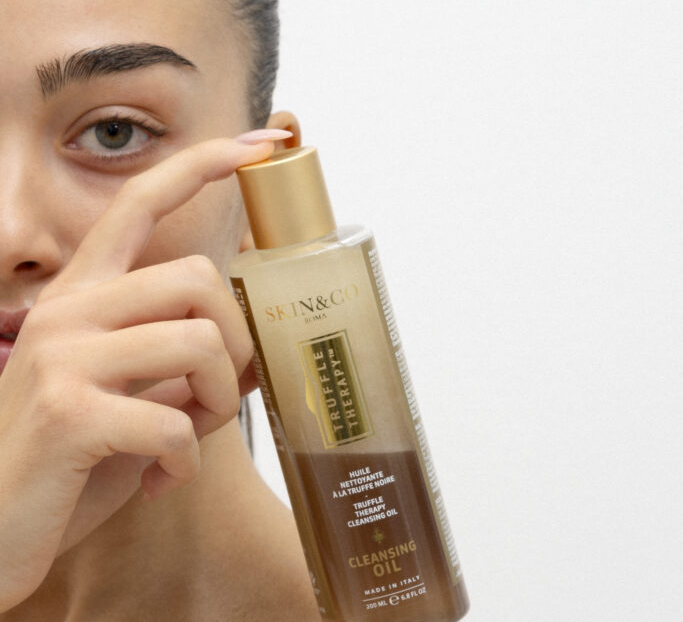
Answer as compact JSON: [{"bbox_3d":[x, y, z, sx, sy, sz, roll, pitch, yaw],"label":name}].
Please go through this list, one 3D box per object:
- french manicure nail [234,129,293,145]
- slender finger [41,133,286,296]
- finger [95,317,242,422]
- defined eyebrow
[{"bbox_3d":[-0.024,-0.054,0.748,0.018,0.005,0.010,-4,16,-10],"label":"french manicure nail"},{"bbox_3d":[-0.054,-0.030,0.738,0.088,0.026,0.018,-34,11,-16],"label":"slender finger"},{"bbox_3d":[-0.054,0.018,0.738,0.046,0.030,0.026,-8,9,-16],"label":"finger"},{"bbox_3d":[-0.071,-0.076,0.762,0.053,0.017,0.010,0,0,-18],"label":"defined eyebrow"}]

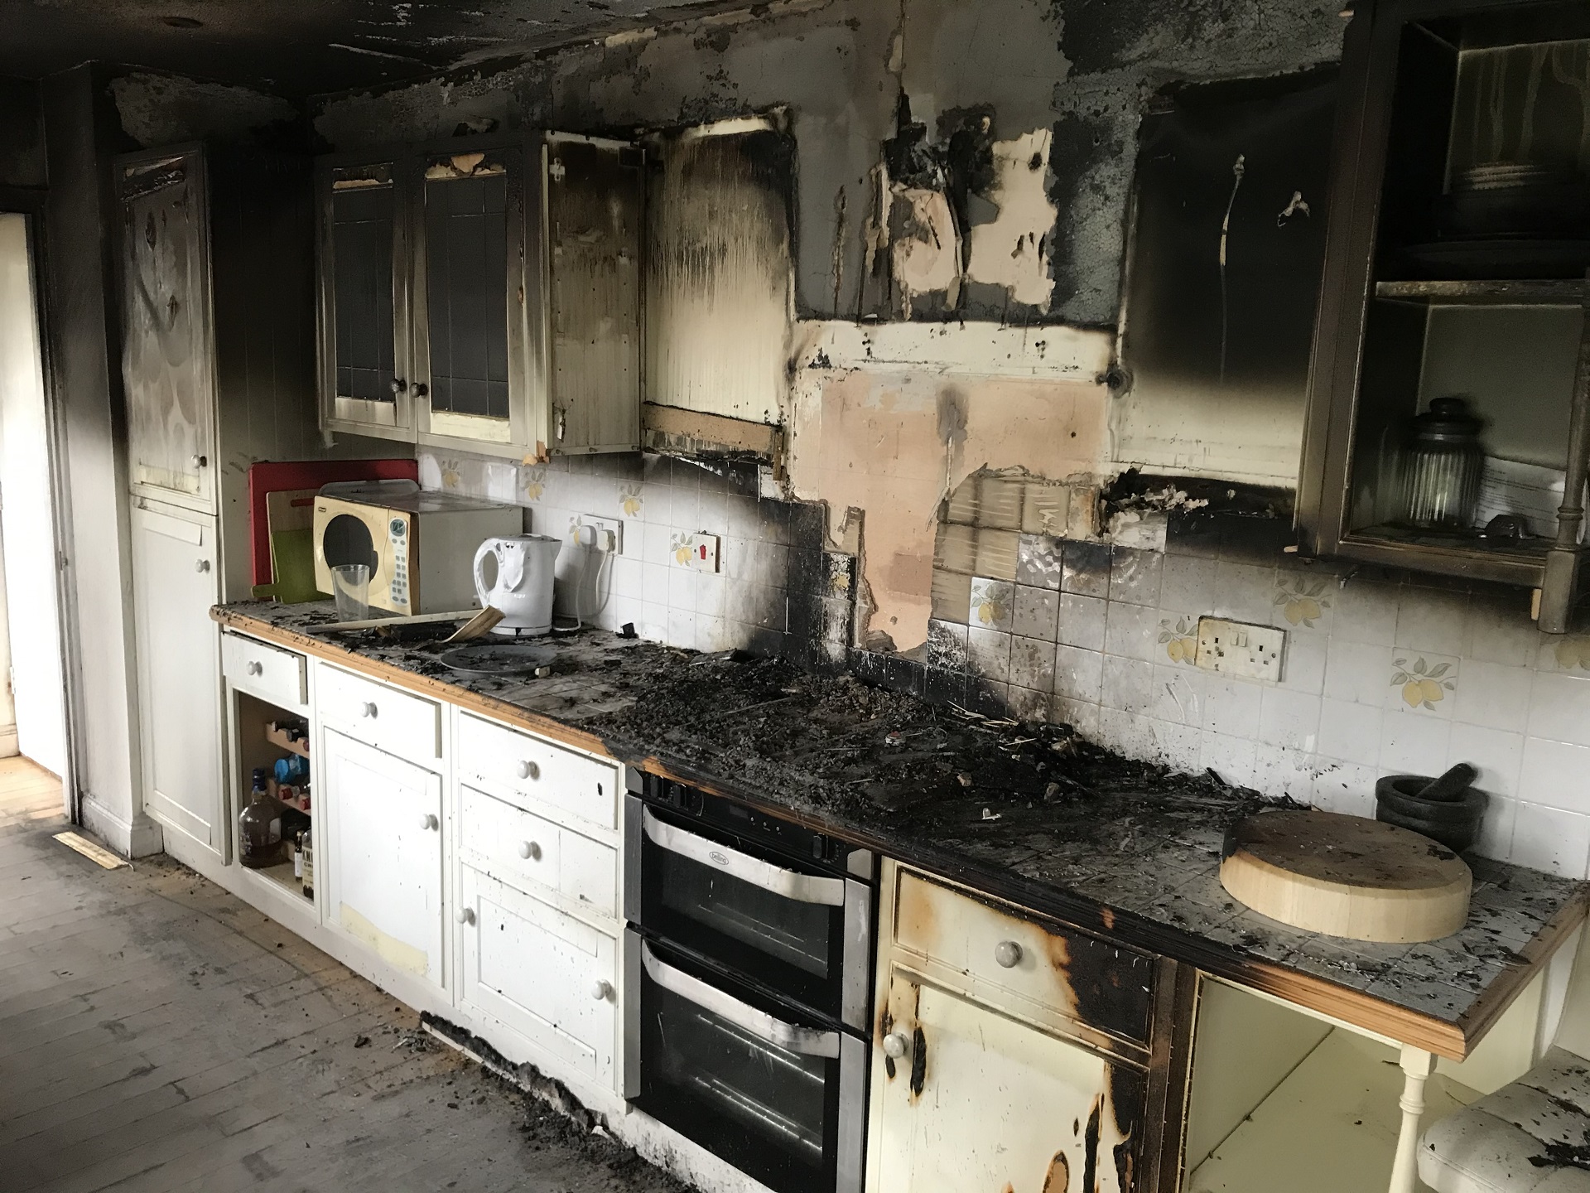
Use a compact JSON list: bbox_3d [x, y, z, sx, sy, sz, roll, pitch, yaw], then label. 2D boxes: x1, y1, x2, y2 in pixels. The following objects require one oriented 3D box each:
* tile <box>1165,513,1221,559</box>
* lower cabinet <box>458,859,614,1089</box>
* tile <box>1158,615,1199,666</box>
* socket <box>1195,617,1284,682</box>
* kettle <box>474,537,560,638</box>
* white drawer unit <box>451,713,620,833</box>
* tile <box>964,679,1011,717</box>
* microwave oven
[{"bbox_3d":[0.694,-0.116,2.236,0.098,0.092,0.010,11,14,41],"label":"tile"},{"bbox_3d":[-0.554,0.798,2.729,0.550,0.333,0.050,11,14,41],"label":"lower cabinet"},{"bbox_3d":[0.701,0.080,2.317,0.100,0.100,0.010,11,14,41],"label":"tile"},{"bbox_3d":[0.774,0.092,2.237,0.149,0.087,0.013,11,14,41],"label":"socket"},{"bbox_3d":[-0.714,-0.033,3.323,0.228,0.245,0.165,0,11,-12],"label":"kettle"},{"bbox_3d":[-0.424,0.334,2.754,0.515,0.132,0.365,11,14,41],"label":"white drawer unit"},{"bbox_3d":[0.393,0.217,2.622,0.100,0.092,0.010,11,14,41],"label":"tile"},{"bbox_3d":[-1.056,-0.130,3.648,0.490,0.280,0.368,11,14,41],"label":"microwave oven"}]

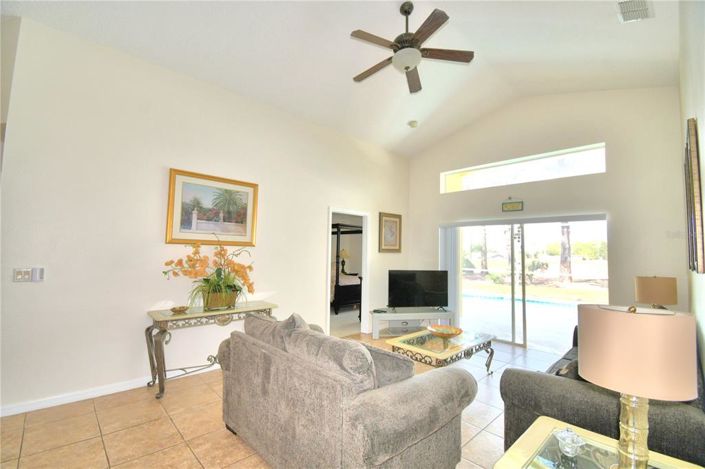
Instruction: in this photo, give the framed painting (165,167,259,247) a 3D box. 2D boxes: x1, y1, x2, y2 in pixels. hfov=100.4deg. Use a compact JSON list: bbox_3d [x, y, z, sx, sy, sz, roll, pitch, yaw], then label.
[{"bbox_3d":[-1.628,-0.275,3.510,0.993,0.815,0.040,4,-5,-41],"label":"framed painting"}]

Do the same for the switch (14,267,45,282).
[{"bbox_3d":[-2.787,0.354,2.533,0.180,0.118,0.020,4,-5,-41],"label":"switch"}]

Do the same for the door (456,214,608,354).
[{"bbox_3d":[2.728,0.824,4.918,0.120,2.020,2.340,6,-6,-43],"label":"door"}]

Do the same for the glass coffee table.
[{"bbox_3d":[1.058,1.452,3.415,1.270,0.430,0.710,6,-6,-43],"label":"glass coffee table"}]

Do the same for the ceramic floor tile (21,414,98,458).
[{"bbox_3d":[-2.230,1.528,2.256,0.449,0.012,0.449,4,-5,-42],"label":"ceramic floor tile"}]

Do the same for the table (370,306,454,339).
[{"bbox_3d":[0.997,1.538,5.143,1.390,0.465,0.450,1,-4,-3],"label":"table"}]

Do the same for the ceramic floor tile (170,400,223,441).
[{"bbox_3d":[-1.229,1.565,2.494,0.449,0.012,0.449,4,-5,-42],"label":"ceramic floor tile"}]

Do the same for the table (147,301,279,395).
[{"bbox_3d":[-1.453,1.229,3.332,1.380,0.735,0.420,6,-6,-43],"label":"table"}]

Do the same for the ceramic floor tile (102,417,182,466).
[{"bbox_3d":[-1.564,1.540,2.204,0.449,0.012,0.449,4,-5,-42],"label":"ceramic floor tile"}]

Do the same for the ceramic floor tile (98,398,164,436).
[{"bbox_3d":[-1.847,1.518,2.472,0.450,0.010,0.450,6,-6,-43],"label":"ceramic floor tile"}]

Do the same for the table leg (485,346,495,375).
[{"bbox_3d":[1.673,1.522,3.581,0.100,0.350,0.100,6,-6,-43],"label":"table leg"}]

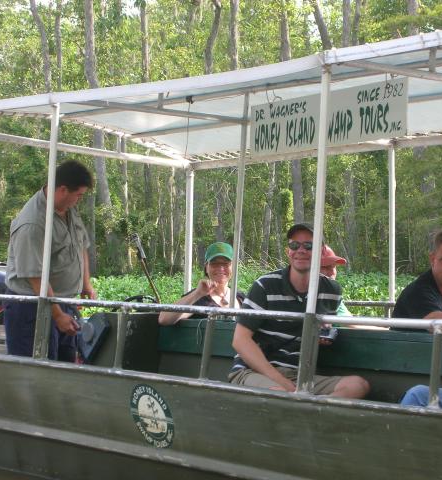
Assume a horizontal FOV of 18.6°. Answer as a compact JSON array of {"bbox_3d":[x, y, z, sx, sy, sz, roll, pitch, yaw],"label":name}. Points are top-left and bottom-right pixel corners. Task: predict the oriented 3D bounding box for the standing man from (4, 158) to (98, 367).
[{"bbox_3d":[-0.940,0.420,7.400,0.460,1.680,0.580,0,-2,44],"label":"standing man"}]

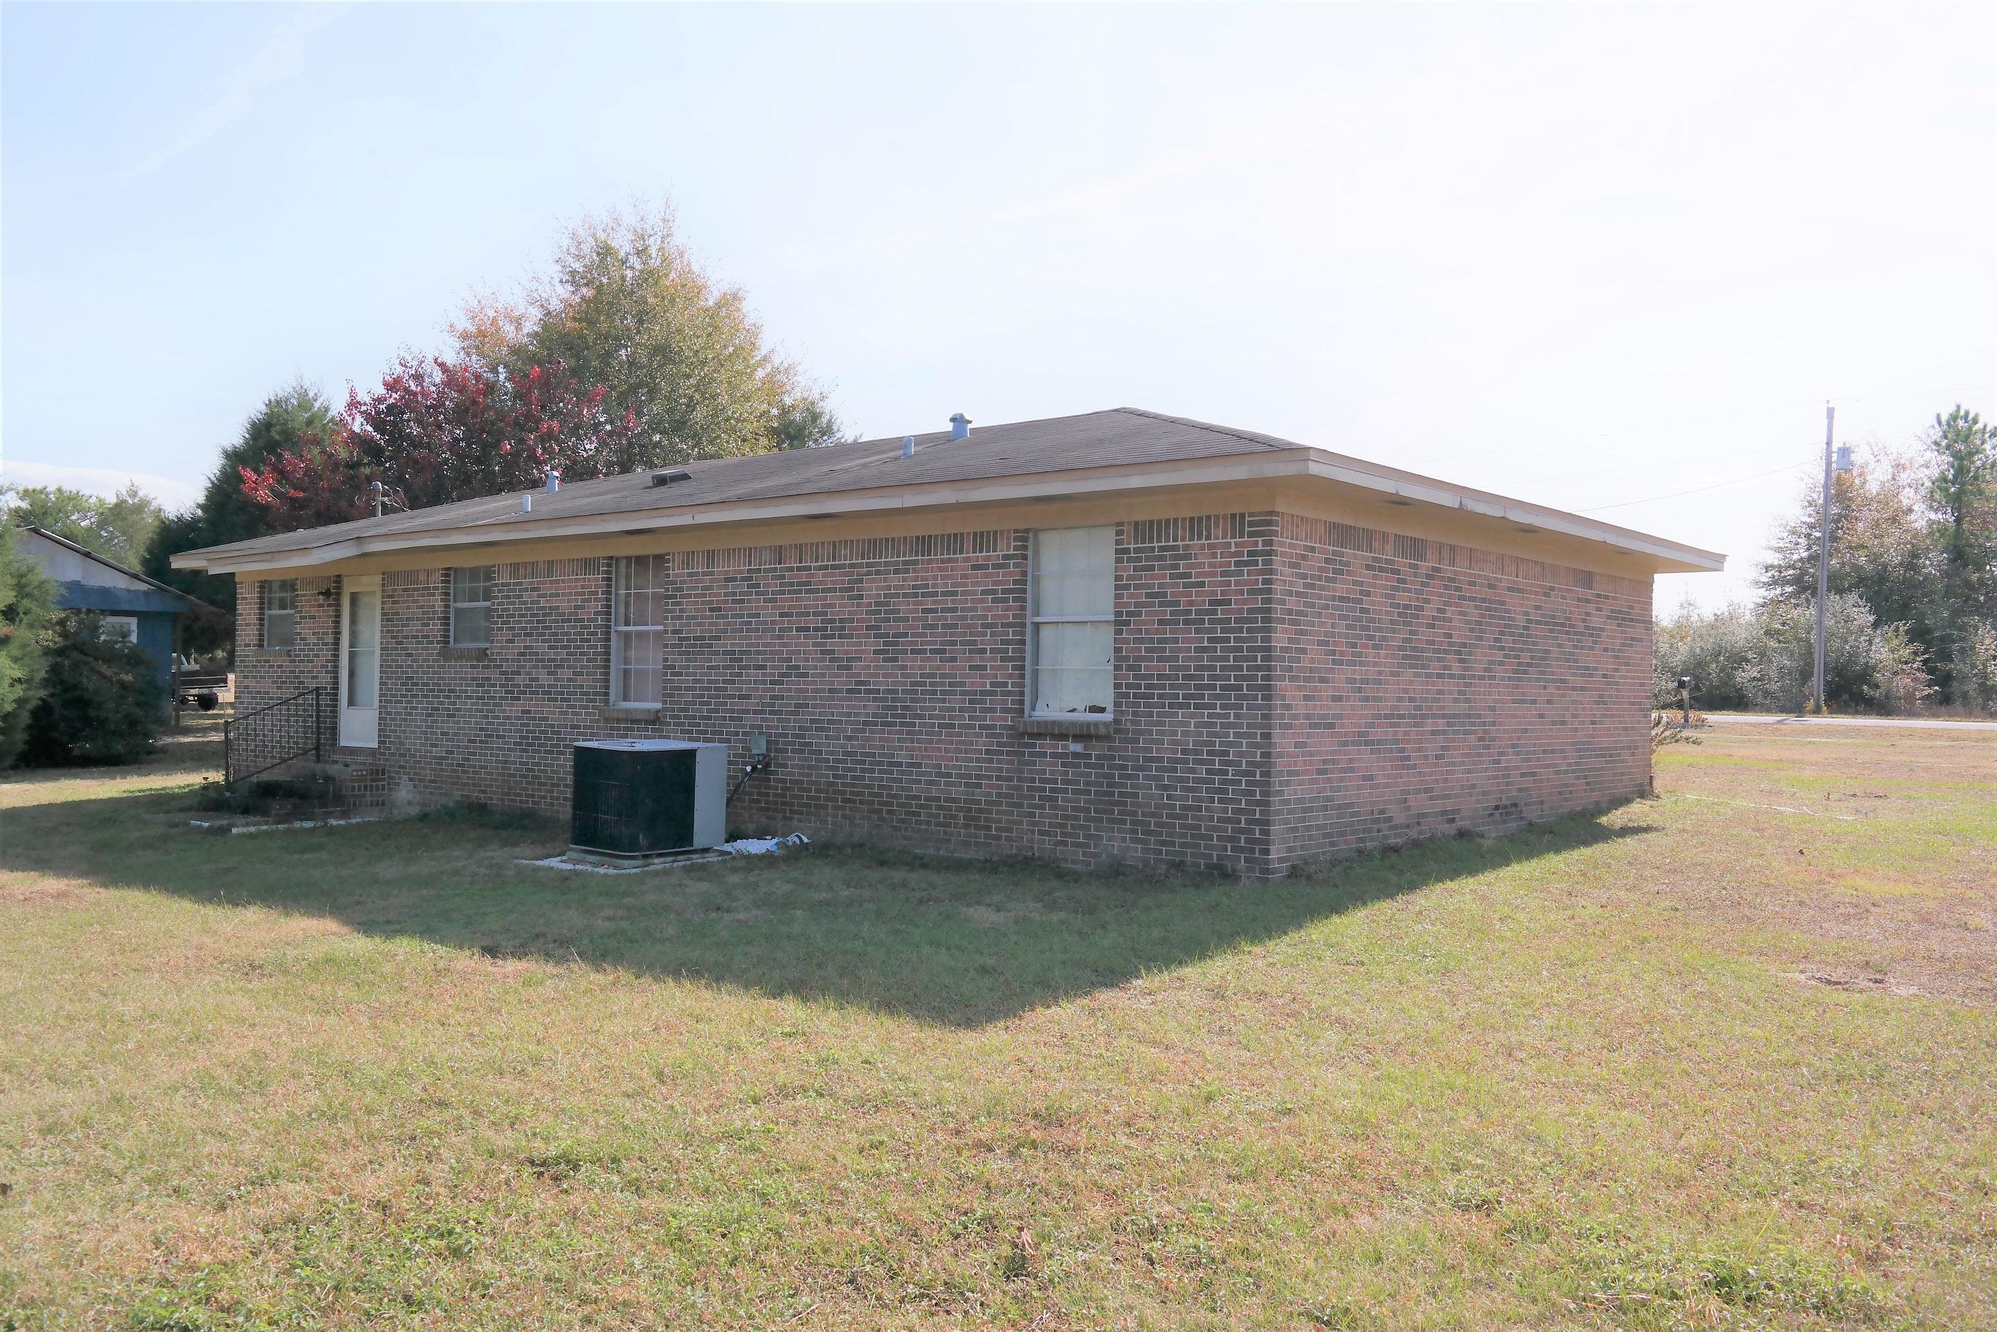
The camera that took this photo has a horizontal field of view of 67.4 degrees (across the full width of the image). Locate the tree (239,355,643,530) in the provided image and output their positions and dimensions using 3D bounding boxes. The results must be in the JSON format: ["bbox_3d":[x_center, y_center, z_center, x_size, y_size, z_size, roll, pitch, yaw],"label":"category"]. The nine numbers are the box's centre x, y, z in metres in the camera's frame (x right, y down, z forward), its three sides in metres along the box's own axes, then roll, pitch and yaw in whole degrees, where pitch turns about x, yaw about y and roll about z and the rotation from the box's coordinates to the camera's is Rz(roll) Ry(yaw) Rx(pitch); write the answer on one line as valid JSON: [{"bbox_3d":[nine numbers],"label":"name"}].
[{"bbox_3d":[-12.300,-2.650,33.000,8.900,8.400,8.500,1,-1,0],"label":"tree"}]

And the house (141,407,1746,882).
[{"bbox_3d":[-1.420,-0.600,17.900,16.300,4.300,9.300,0,-1,39],"label":"house"}]

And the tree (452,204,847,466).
[{"bbox_3d":[-10.500,-6.100,45.000,11.900,15.600,11.500,1,-1,0],"label":"tree"}]

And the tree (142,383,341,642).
[{"bbox_3d":[-22.500,-3.500,46.000,7.200,10.300,7.000,1,-1,0],"label":"tree"}]

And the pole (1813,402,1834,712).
[{"bbox_3d":[25.100,-3.300,45.500,0.300,9.400,0.300,2,-1,0],"label":"pole"}]

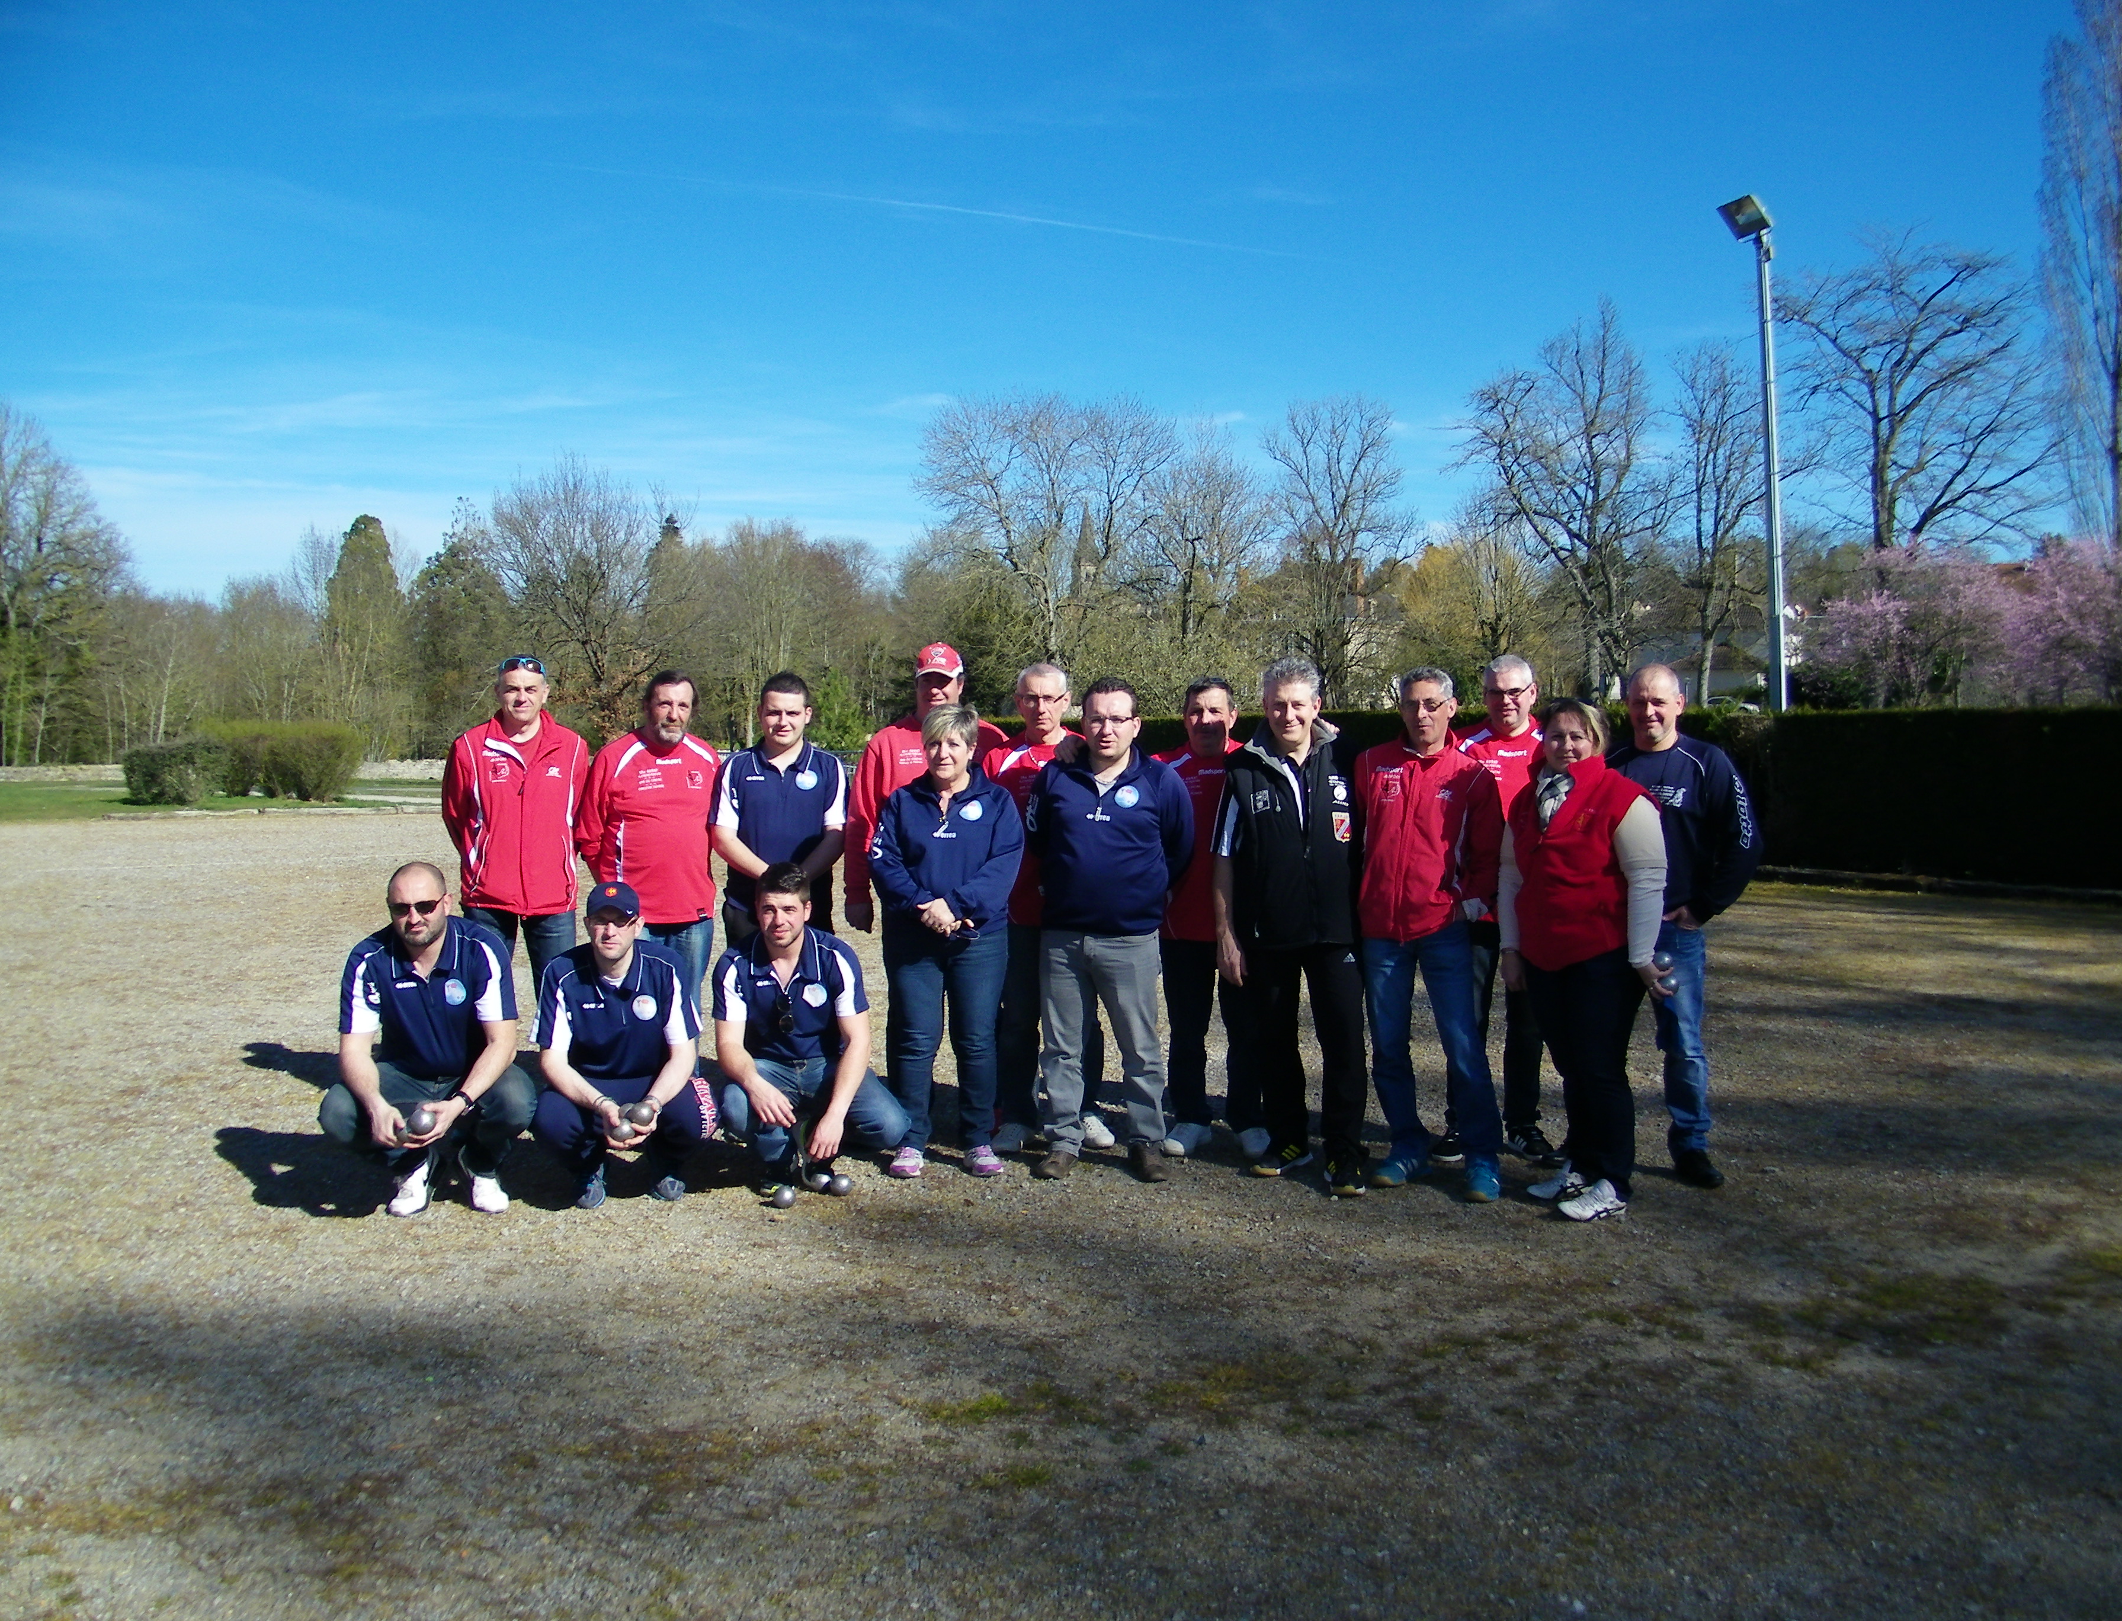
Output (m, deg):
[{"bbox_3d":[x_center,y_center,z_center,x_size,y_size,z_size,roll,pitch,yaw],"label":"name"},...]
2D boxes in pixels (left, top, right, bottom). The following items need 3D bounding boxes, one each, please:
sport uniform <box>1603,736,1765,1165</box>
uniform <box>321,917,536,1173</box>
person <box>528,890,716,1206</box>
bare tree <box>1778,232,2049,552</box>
[{"bbox_3d":[2.081,0.458,5.960,0.610,1.450,0.340,0,2,9],"label":"sport uniform"},{"bbox_3d":[-2.111,0.787,5.903,0.690,0.865,0.700,-1,3,-13],"label":"uniform"},{"bbox_3d":[-1.466,0.778,5.870,0.610,1.050,0.700,-1,3,-12],"label":"person"},{"bbox_3d":[22.414,-8.375,46.000,7.200,13.500,7.000,-1,2,0],"label":"bare tree"}]

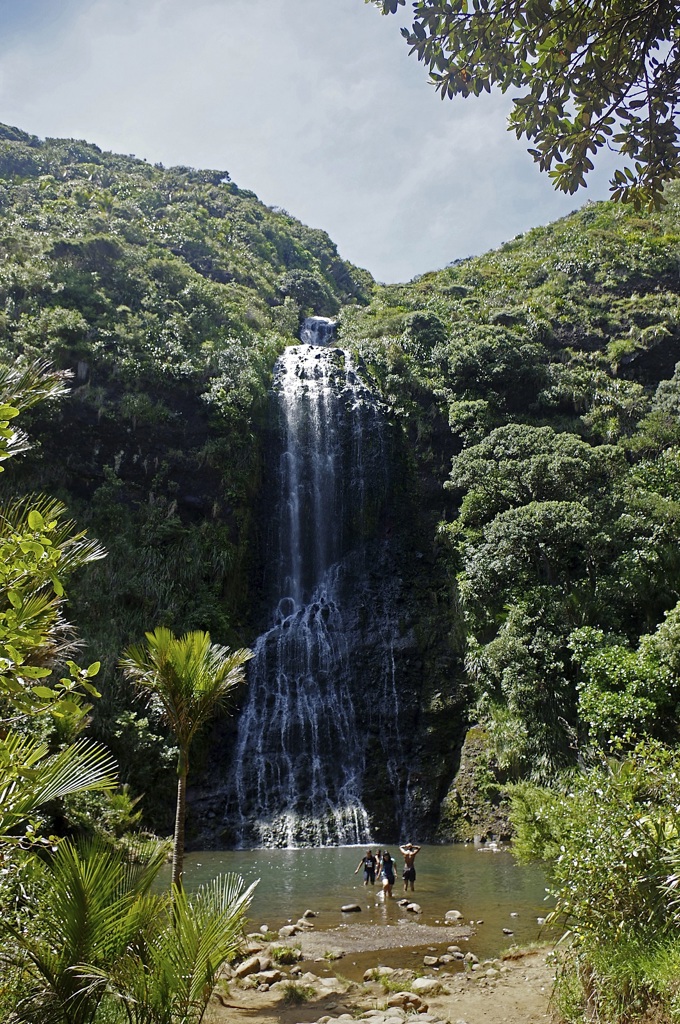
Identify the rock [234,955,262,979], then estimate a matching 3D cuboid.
[{"bbox_3d":[-1.923,9.551,16.118,0.500,0.330,0.420,0,-16,0],"label":"rock"}]

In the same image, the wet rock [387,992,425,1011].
[{"bbox_3d":[1.194,8.789,13.771,0.720,0.280,0.500,0,-16,0],"label":"wet rock"}]

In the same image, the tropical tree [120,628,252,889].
[{"bbox_3d":[-3.617,5.954,17.744,3.150,6.306,3.100,0,-16,0],"label":"tropical tree"}]

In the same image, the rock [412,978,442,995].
[{"bbox_3d":[1.637,9.022,14.599,0.580,0.240,0.420,0,-16,0],"label":"rock"}]

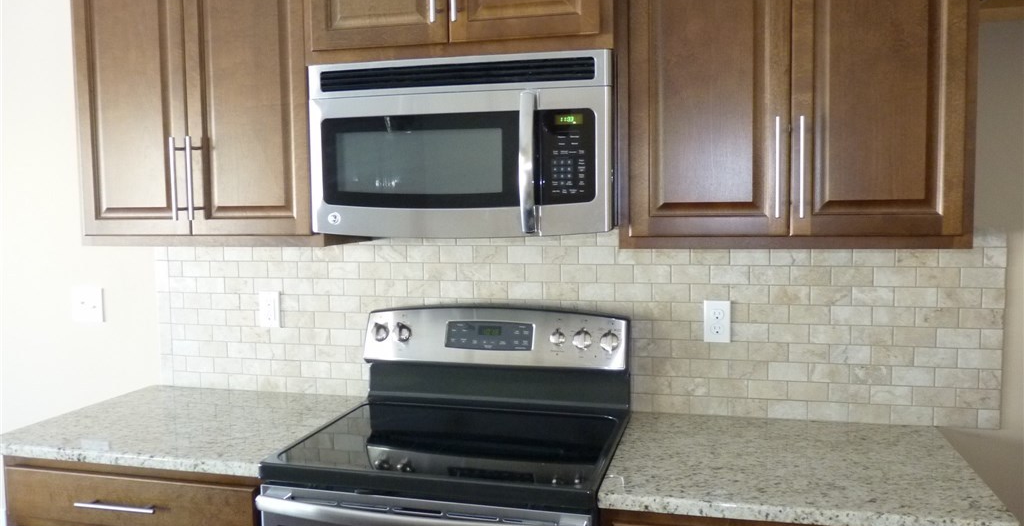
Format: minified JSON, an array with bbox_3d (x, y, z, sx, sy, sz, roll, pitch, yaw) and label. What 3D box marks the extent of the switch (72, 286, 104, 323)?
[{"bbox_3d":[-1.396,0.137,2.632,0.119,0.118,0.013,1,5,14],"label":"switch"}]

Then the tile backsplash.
[{"bbox_3d":[0.043,0.155,2.281,2.432,0.510,0.011,1,5,14],"label":"tile backsplash"}]

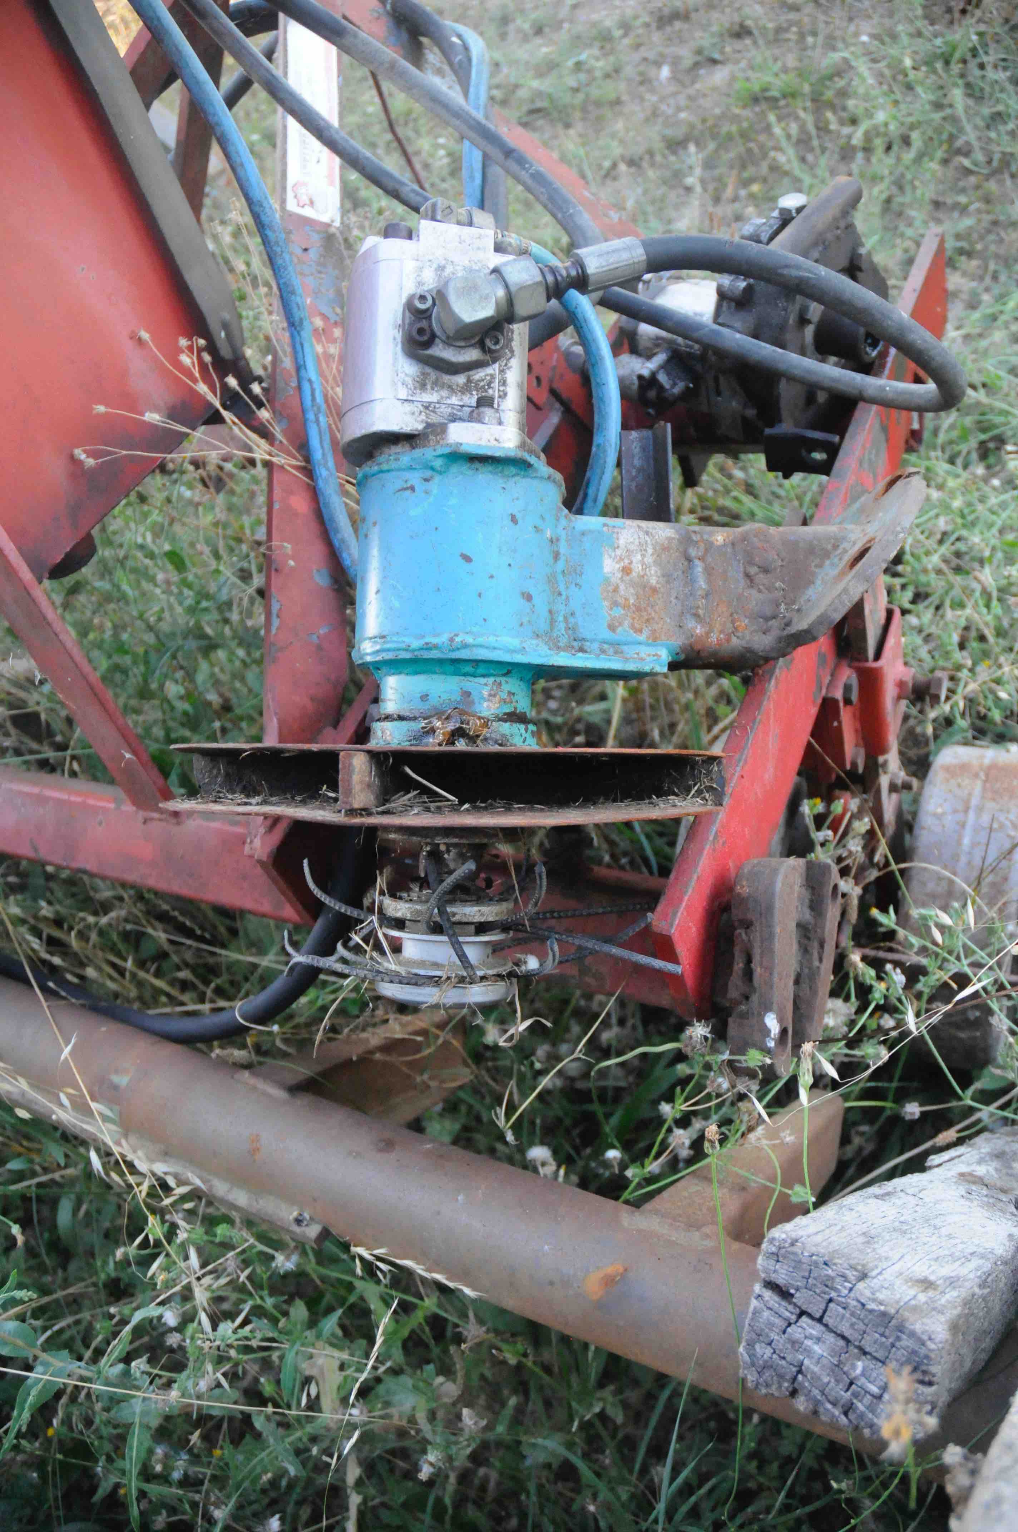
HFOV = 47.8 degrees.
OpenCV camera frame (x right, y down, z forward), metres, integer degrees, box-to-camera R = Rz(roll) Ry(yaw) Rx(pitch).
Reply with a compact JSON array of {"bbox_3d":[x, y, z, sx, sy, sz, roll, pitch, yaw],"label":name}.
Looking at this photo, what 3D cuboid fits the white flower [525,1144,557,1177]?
[{"bbox_3d":[0.024,0.303,0.880,0.024,0.021,0.022,0,36,0],"label":"white flower"}]

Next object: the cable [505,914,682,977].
[{"bbox_3d":[0.055,0.107,0.695,0.043,0.040,0.140,0,0,-43],"label":"cable"}]

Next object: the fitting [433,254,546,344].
[{"bbox_3d":[-0.010,-0.269,0.660,0.064,0.038,0.045,-22,6,-14],"label":"fitting"}]

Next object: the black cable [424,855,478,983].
[{"bbox_3d":[-0.035,0.090,0.680,0.034,0.077,0.040,0,0,0],"label":"black cable"}]

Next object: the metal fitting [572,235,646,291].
[{"bbox_3d":[0.060,-0.300,0.685,0.041,0.025,0.025,-22,6,-14],"label":"metal fitting"}]

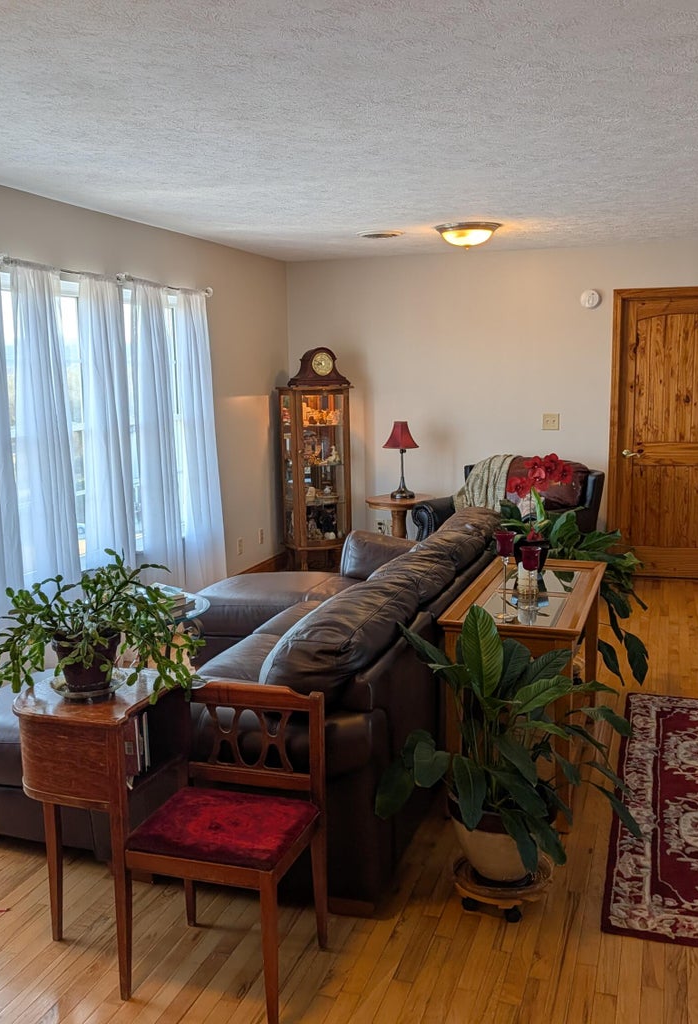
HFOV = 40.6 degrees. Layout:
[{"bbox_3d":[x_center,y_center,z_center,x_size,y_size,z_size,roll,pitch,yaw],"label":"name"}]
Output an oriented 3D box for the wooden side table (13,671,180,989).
[{"bbox_3d":[-0.685,0.858,2.644,0.425,0.745,0.435,2,10,18],"label":"wooden side table"}]

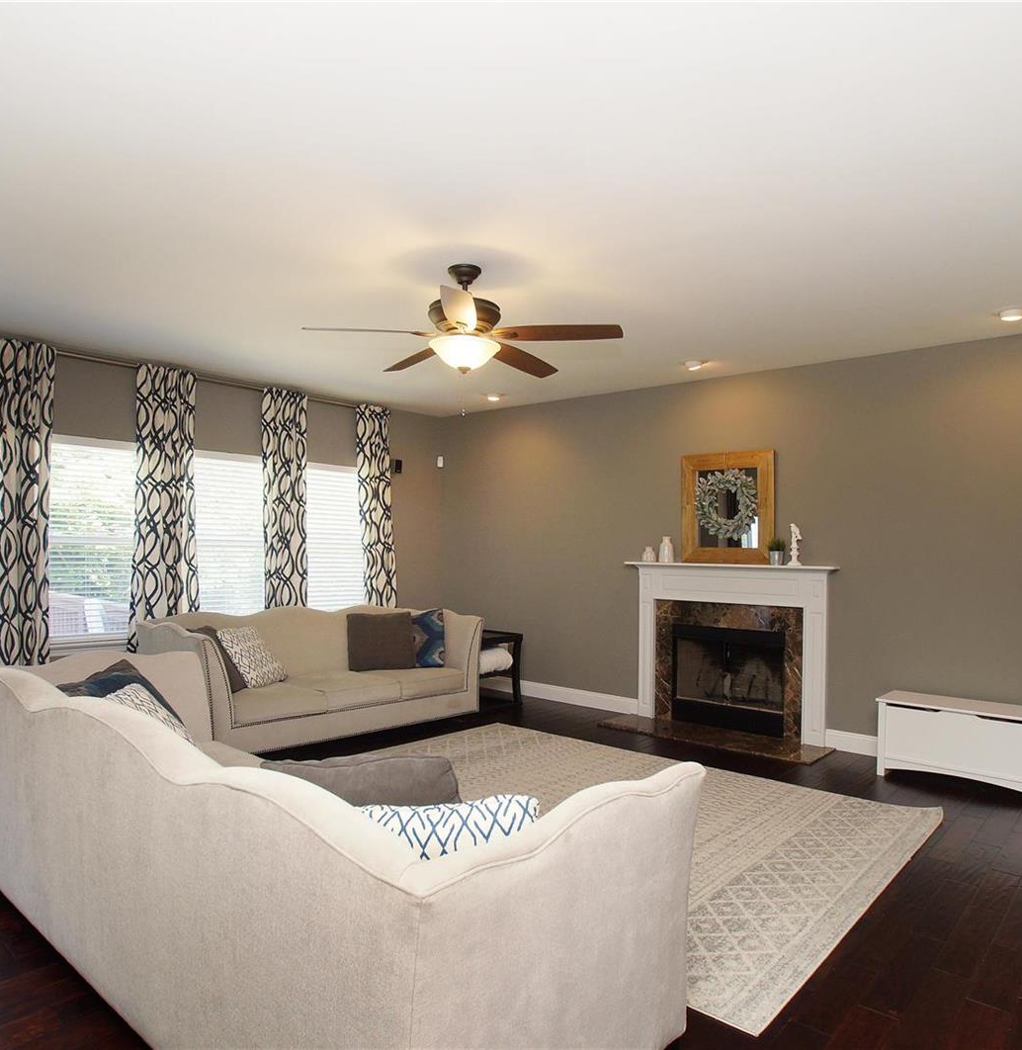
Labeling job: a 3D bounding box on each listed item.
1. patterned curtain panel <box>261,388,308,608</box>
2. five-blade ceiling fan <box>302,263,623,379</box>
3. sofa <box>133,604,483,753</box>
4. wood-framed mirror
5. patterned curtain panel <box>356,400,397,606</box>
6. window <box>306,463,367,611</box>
[{"bbox_3d":[-1.922,0.181,5.932,0.415,2.641,0.129,3,-2,-45],"label":"patterned curtain panel"},{"bbox_3d":[-0.216,-0.978,3.277,1.417,0.517,1.348,1,-2,0],"label":"five-blade ceiling fan"},{"bbox_3d":[-1.322,1.054,5.033,2.206,0.880,0.969,3,-2,-45],"label":"sofa"},{"bbox_3d":[1.624,-0.120,5.337,0.712,0.841,0.049,0,-2,38],"label":"wood-framed mirror"},{"bbox_3d":[-1.267,0.212,6.577,0.455,2.641,0.129,3,-2,-45],"label":"patterned curtain panel"},{"bbox_3d":[-1.665,0.212,6.318,0.910,1.543,0.079,3,-2,-45],"label":"window"}]

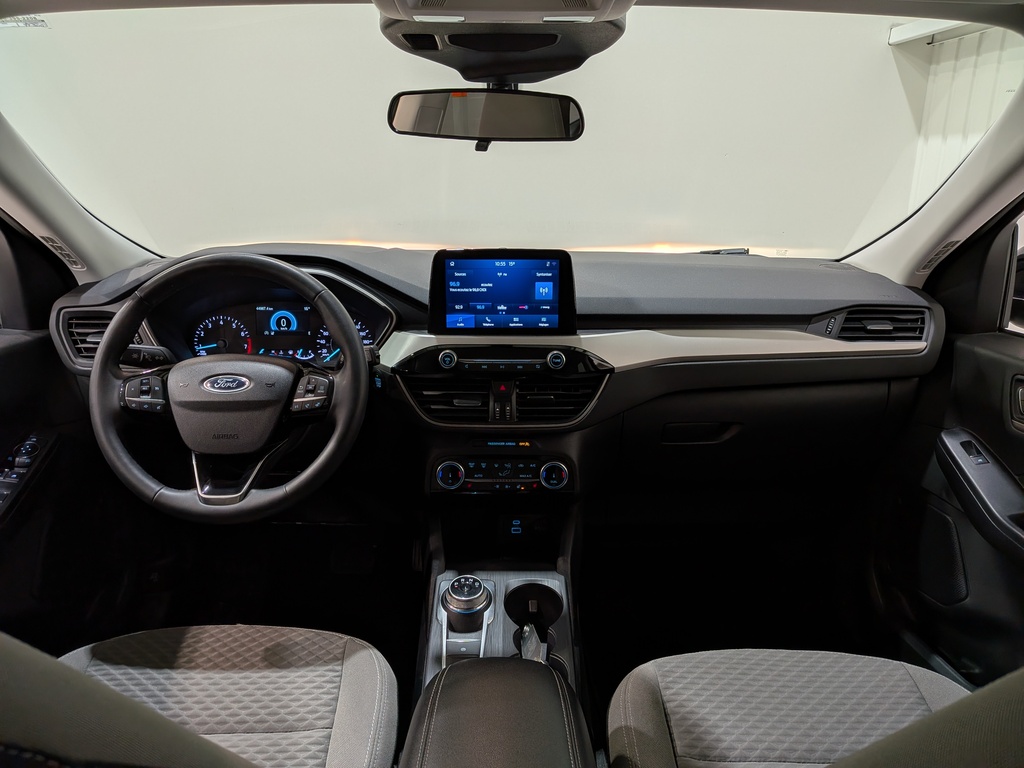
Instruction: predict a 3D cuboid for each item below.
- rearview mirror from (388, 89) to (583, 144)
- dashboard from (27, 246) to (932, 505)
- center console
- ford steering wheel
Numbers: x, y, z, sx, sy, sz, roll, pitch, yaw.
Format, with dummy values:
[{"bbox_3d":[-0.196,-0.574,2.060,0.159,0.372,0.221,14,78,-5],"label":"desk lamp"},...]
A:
[{"bbox_3d":[-0.032,-0.339,0.899,0.250,0.064,0.045,8,21,15],"label":"rearview mirror"},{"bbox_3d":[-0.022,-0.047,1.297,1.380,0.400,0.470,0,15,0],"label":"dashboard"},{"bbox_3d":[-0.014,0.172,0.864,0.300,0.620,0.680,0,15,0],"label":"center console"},{"bbox_3d":[-0.381,0.004,0.983,0.373,0.372,0.115,0,-10,0],"label":"ford steering wheel"}]

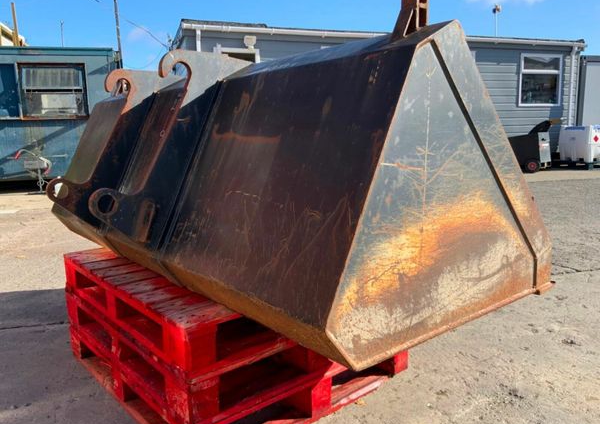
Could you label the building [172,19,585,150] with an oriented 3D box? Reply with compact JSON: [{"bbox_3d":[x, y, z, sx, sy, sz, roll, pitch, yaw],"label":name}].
[{"bbox_3d":[1.849,-2.595,12.081,9.396,2.817,3.100,-5,10,-19],"label":"building"}]

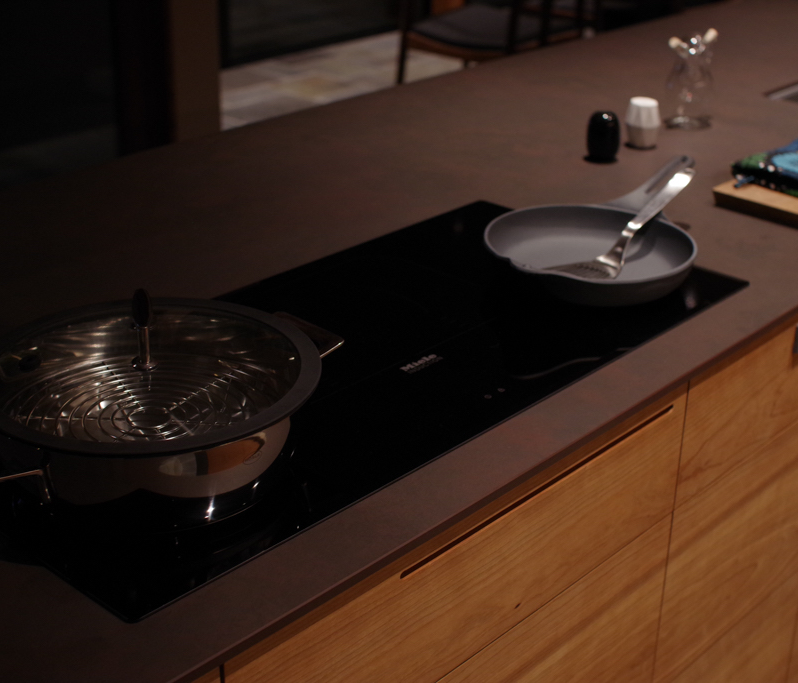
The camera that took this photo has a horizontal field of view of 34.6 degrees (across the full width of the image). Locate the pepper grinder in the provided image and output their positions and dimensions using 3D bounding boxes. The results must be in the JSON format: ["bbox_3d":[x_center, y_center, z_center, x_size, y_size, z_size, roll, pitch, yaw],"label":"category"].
[{"bbox_3d":[0.323,-0.325,2.021,0.049,0.071,0.049,4,26,8],"label":"pepper grinder"}]

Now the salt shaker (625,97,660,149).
[{"bbox_3d":[0.400,-0.358,2.093,0.056,0.071,0.056,5,26,10],"label":"salt shaker"}]

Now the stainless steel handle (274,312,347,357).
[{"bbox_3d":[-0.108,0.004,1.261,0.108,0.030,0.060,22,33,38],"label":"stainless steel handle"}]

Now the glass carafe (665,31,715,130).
[{"bbox_3d":[0.499,-0.449,2.191,0.079,0.154,0.093,22,33,38],"label":"glass carafe"}]

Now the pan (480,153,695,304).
[{"bbox_3d":[0.282,-0.146,1.636,0.259,0.077,0.438,17,30,30],"label":"pan"}]

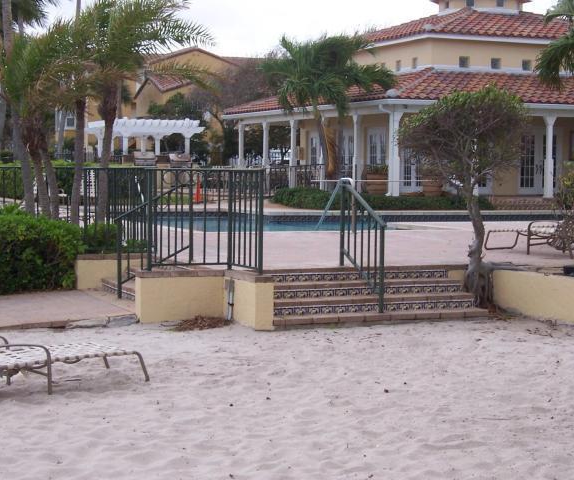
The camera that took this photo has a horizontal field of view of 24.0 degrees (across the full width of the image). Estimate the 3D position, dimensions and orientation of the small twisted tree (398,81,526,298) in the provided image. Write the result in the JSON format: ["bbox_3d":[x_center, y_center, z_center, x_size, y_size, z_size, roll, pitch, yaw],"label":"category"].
[{"bbox_3d":[1.999,-0.515,15.293,1.460,2.436,1.400,0,3,-2],"label":"small twisted tree"}]

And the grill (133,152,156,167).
[{"bbox_3d":[-4.934,-2.796,47.000,0.700,0.520,0.580,0,3,-18],"label":"grill"}]

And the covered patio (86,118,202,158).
[{"bbox_3d":[-5.585,-3.362,52.898,3.800,2.684,3.700,-1,3,-27],"label":"covered patio"}]

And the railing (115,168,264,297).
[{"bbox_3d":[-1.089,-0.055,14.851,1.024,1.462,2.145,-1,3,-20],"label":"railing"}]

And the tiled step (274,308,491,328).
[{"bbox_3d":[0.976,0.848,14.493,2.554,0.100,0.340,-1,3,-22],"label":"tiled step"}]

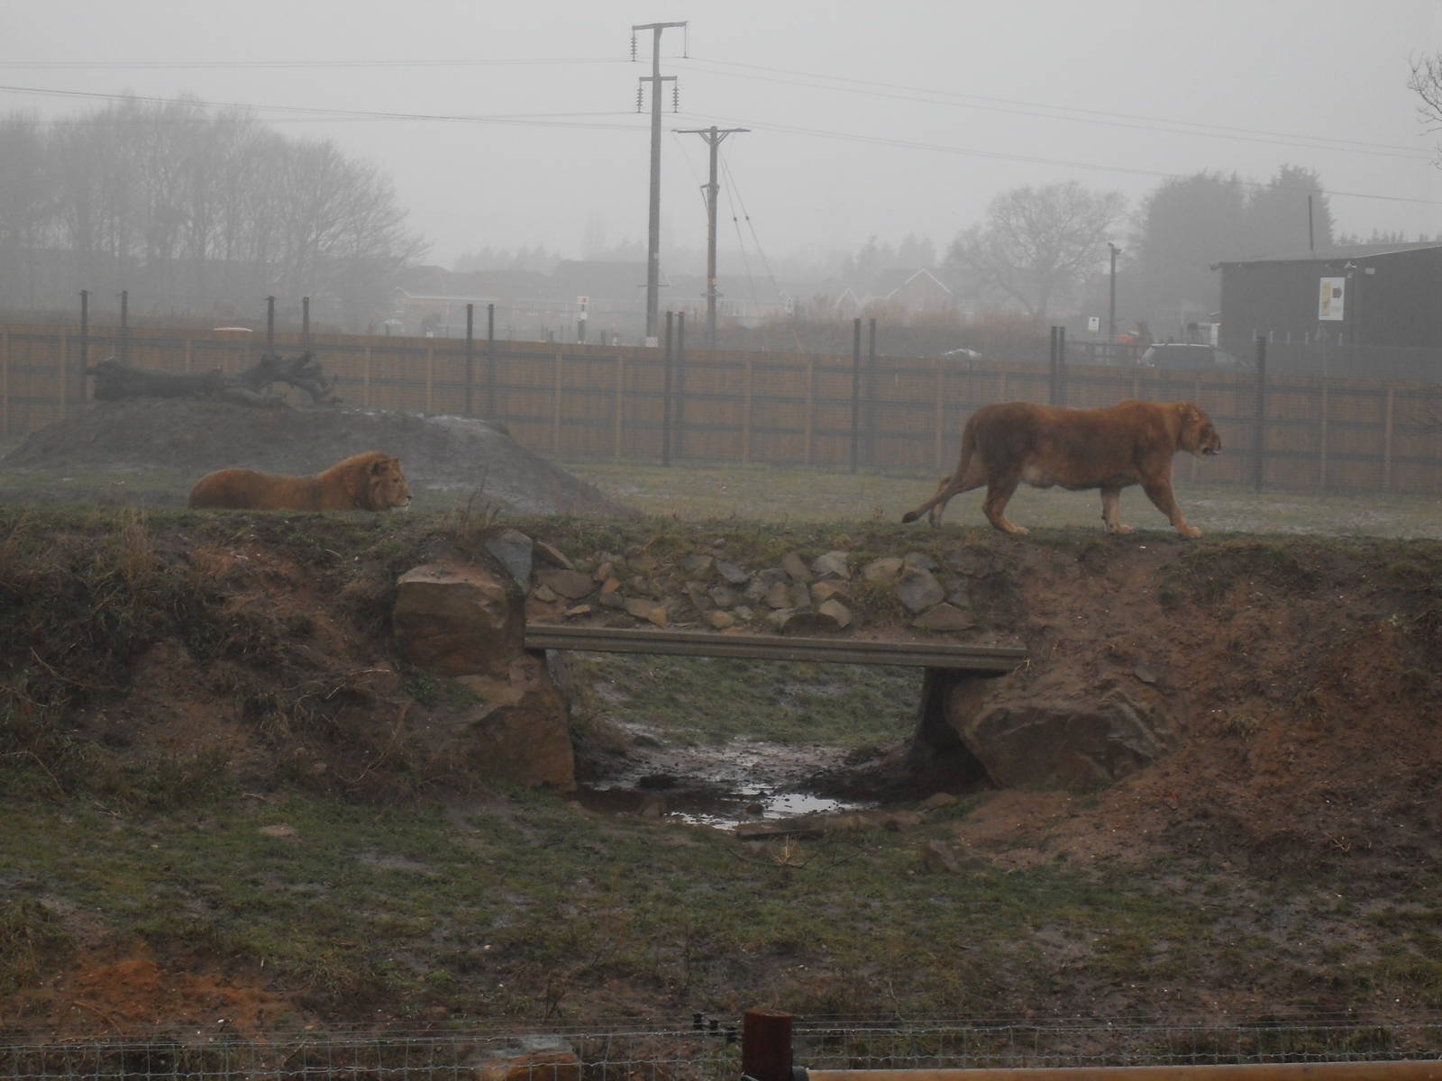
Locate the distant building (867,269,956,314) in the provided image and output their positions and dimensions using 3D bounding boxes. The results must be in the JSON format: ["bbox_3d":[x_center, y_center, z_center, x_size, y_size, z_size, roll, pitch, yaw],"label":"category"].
[{"bbox_3d":[18.278,-22.244,440.000,8.200,7.300,8.500,1,3,0],"label":"distant building"}]

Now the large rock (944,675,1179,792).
[{"bbox_3d":[2.255,1.267,30.500,1.500,0.780,1.000,1,3,0],"label":"large rock"}]

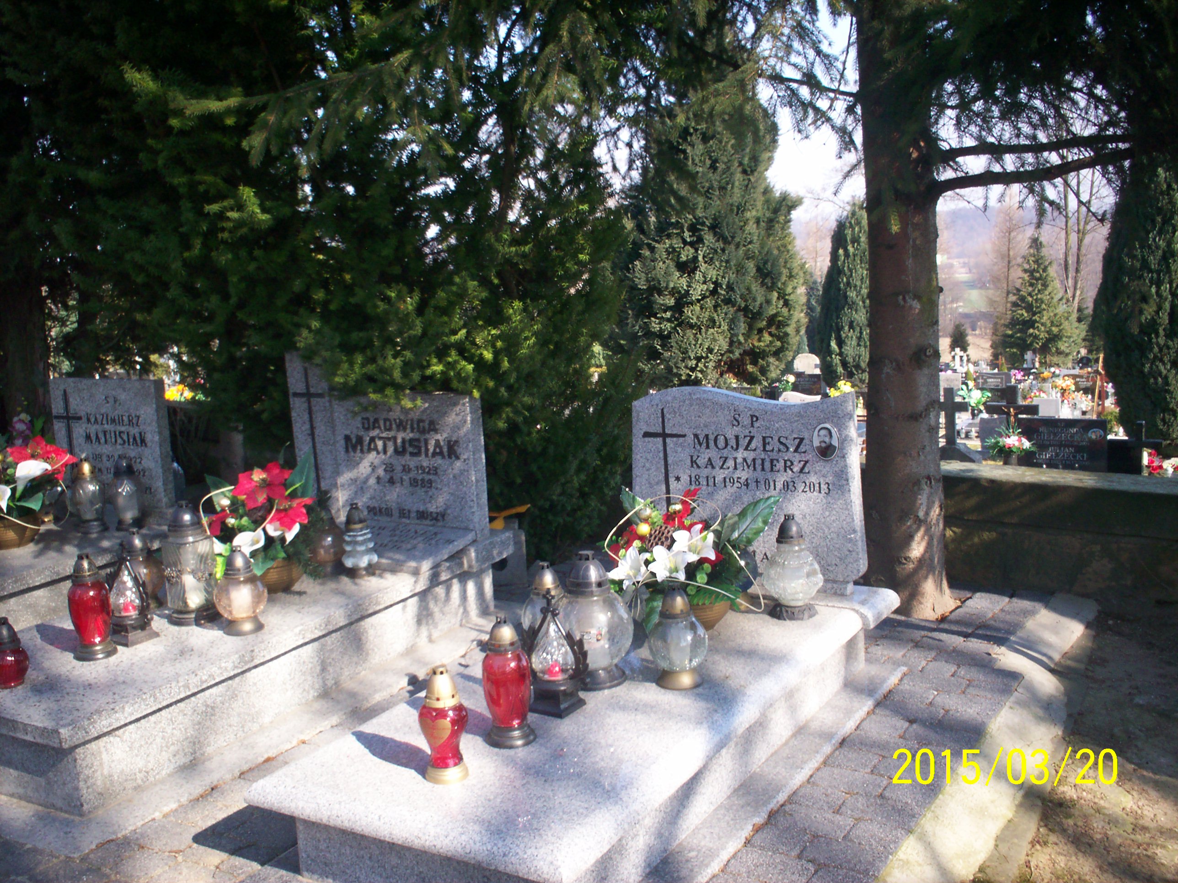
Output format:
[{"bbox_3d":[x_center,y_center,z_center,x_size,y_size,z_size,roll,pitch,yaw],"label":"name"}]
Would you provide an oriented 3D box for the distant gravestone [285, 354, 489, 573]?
[{"bbox_3d":[-0.965,0.044,4.928,0.950,0.770,0.530,1,8,31],"label":"distant gravestone"}]

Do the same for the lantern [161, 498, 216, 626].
[{"bbox_3d":[-1.308,0.393,3.993,0.165,0.402,0.165,1,8,31],"label":"lantern"}]

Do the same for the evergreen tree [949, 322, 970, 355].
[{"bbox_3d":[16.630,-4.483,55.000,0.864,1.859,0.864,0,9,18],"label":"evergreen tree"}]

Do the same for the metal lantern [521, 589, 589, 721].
[{"bbox_3d":[-0.099,0.546,3.212,0.135,0.318,0.123,1,8,31],"label":"metal lantern"}]

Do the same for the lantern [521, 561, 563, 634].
[{"bbox_3d":[-0.121,0.499,3.671,0.162,0.275,0.162,-3,9,0],"label":"lantern"}]

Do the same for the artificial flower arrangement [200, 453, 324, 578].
[{"bbox_3d":[-1.143,0.267,4.274,0.410,0.450,0.350,2,10,31],"label":"artificial flower arrangement"}]

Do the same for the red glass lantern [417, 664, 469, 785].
[{"bbox_3d":[-0.338,0.648,2.835,0.116,0.266,0.116,-1,9,11],"label":"red glass lantern"}]

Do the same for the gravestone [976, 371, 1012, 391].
[{"bbox_3d":[9.265,-1.336,28.000,0.820,0.600,0.150,1,8,31],"label":"gravestone"}]

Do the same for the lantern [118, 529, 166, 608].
[{"bbox_3d":[-1.521,0.427,4.157,0.166,0.263,0.166,2,10,31],"label":"lantern"}]

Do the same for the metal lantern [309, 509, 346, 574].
[{"bbox_3d":[-0.963,0.366,4.522,0.140,0.244,0.140,1,8,31],"label":"metal lantern"}]

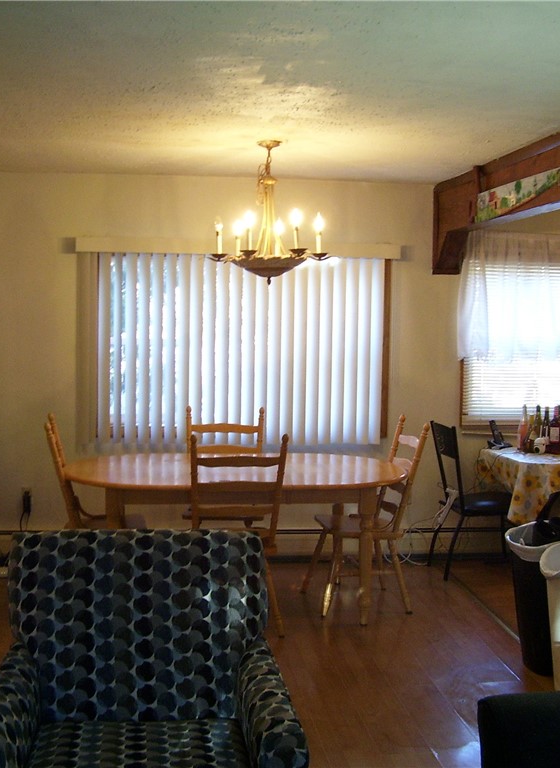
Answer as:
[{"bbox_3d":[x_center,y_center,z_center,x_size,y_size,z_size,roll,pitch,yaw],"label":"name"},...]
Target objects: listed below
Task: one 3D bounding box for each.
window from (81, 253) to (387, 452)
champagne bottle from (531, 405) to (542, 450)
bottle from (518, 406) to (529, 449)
[{"bbox_3d":[-0.284,-0.201,6.353,1.931,1.251,0.120,1,4,-4],"label":"window"},{"bbox_3d":[1.617,0.281,6.319,0.077,0.305,0.077,0,4,-7],"label":"champagne bottle"},{"bbox_3d":[1.549,0.279,6.371,0.075,0.300,0.075,0,4,-7],"label":"bottle"}]

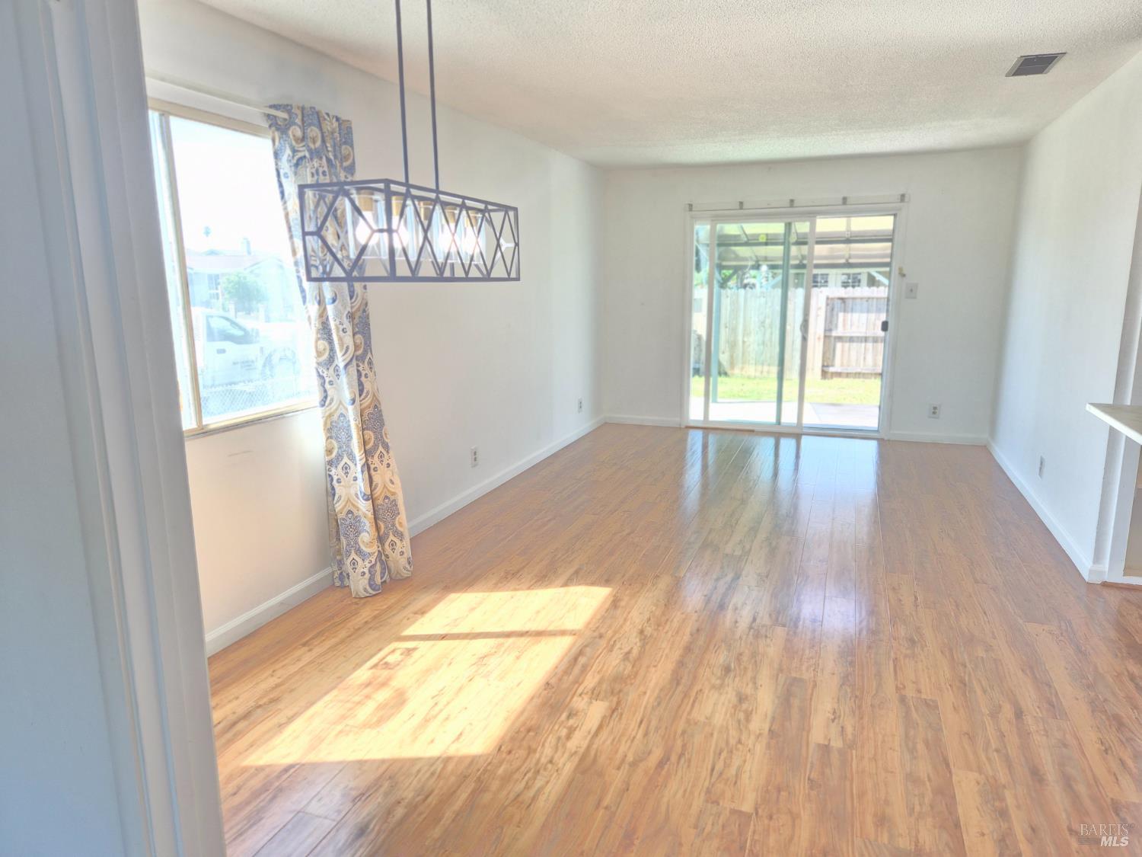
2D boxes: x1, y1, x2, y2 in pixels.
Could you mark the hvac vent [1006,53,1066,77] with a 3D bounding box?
[{"bbox_3d":[2.232,-1.738,3.659,0.195,0.020,0.405,4,12,20],"label":"hvac vent"}]

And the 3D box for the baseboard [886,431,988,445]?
[{"bbox_3d":[3.194,0.100,6.618,0.795,0.083,0.016,4,12,20],"label":"baseboard"}]

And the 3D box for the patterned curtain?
[{"bbox_3d":[-1.013,-0.294,3.405,0.290,2.152,0.540,4,12,20],"label":"patterned curtain"}]

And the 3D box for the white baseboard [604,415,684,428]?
[{"bbox_3d":[0.722,-0.066,7.506,0.798,0.083,0.016,4,12,20],"label":"white baseboard"}]

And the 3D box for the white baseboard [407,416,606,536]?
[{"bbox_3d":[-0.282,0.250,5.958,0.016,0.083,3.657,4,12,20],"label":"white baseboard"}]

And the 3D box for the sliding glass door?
[{"bbox_3d":[1.949,-0.939,6.894,1.760,1.960,0.100,4,12,20],"label":"sliding glass door"}]

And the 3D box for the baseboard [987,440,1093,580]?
[{"bbox_3d":[3.025,0.409,5.078,0.016,0.083,3.087,4,12,20],"label":"baseboard"}]

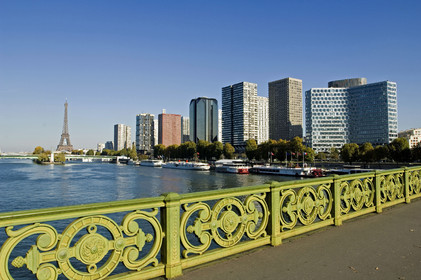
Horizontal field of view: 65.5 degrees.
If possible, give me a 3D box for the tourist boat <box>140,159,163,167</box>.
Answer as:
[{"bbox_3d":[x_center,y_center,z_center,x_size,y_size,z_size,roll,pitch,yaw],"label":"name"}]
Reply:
[{"bbox_3d":[-64.000,25.990,354.170,8.500,6.000,36.000,2,-3,-35],"label":"tourist boat"}]

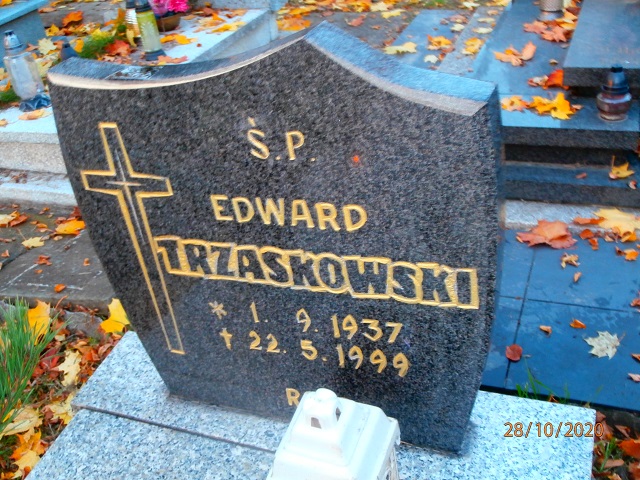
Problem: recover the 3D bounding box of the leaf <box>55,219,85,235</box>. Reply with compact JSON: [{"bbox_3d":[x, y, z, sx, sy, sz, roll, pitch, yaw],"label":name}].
[{"bbox_3d":[-0.869,-0.047,2.436,0.104,0.020,0.086,-20,34,-18],"label":"leaf"}]

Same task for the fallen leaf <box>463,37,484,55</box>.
[{"bbox_3d":[0.732,-0.930,3.351,0.103,0.042,0.138,-1,34,13],"label":"fallen leaf"}]

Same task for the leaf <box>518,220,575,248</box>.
[{"bbox_3d":[0.662,-0.018,2.054,0.168,0.040,0.093,2,35,18],"label":"leaf"}]

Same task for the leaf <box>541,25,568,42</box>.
[{"bbox_3d":[0.895,-0.788,2.694,0.100,0.035,0.095,3,33,18],"label":"leaf"}]

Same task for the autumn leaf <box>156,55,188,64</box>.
[{"bbox_3d":[-0.682,-0.832,3.235,0.170,0.020,0.078,6,37,23],"label":"autumn leaf"}]

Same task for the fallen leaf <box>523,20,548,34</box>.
[{"bbox_3d":[0.865,-0.853,2.820,0.104,0.030,0.097,2,33,16],"label":"fallen leaf"}]

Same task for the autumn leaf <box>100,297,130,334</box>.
[{"bbox_3d":[-0.561,0.210,1.931,0.085,0.040,0.118,-19,33,-17],"label":"autumn leaf"}]

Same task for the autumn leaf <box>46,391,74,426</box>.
[{"bbox_3d":[-0.620,0.404,1.686,0.072,0.025,0.092,-24,35,-23],"label":"autumn leaf"}]

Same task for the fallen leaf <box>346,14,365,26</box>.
[{"bbox_3d":[0.203,-1.266,4.046,0.104,0.030,0.134,-7,34,5],"label":"fallen leaf"}]

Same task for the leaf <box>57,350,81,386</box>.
[{"bbox_3d":[-0.648,0.331,1.810,0.062,0.025,0.120,-23,34,-22],"label":"leaf"}]

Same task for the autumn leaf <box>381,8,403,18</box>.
[{"bbox_3d":[0.412,-1.312,4.065,0.127,0.025,0.106,-5,34,7],"label":"autumn leaf"}]

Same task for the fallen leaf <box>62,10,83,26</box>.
[{"bbox_3d":[-1.433,-1.283,4.068,0.116,0.050,0.120,-17,33,-14],"label":"fallen leaf"}]

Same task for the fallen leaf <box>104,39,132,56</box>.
[{"bbox_3d":[-1.024,-0.972,3.538,0.126,0.050,0.128,-17,34,-11],"label":"fallen leaf"}]

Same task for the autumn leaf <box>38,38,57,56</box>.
[{"bbox_3d":[-1.419,-1.002,3.658,0.094,0.050,0.120,-18,33,-16],"label":"autumn leaf"}]

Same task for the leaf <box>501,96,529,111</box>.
[{"bbox_3d":[0.627,-0.442,2.266,0.087,0.020,0.069,1,35,15],"label":"leaf"}]

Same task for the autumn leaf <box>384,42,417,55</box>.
[{"bbox_3d":[0.405,-0.969,3.550,0.162,0.030,0.083,-5,34,8],"label":"autumn leaf"}]

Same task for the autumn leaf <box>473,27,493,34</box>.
[{"bbox_3d":[0.819,-1.057,3.542,0.098,0.016,0.077,-1,34,13],"label":"autumn leaf"}]

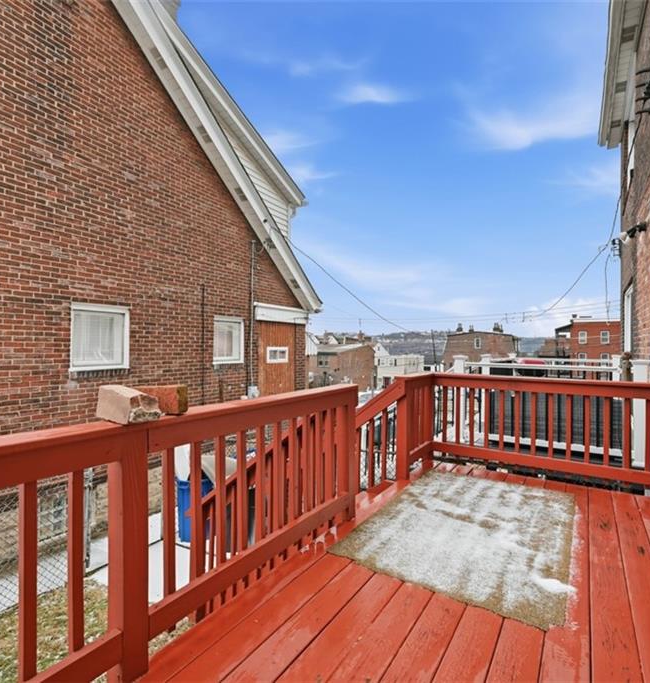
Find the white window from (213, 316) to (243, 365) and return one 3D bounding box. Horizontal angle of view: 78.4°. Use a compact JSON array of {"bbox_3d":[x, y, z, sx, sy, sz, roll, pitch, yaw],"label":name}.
[{"bbox_3d":[-1.855,-0.011,7.712,0.110,0.880,0.840,0,-1,29],"label":"white window"}]

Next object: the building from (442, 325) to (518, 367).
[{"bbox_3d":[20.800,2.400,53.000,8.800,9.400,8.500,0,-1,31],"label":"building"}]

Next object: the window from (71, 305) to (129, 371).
[{"bbox_3d":[-3.083,-0.057,5.495,0.110,0.870,0.840,0,-1,29],"label":"window"}]

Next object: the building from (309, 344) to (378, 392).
[{"bbox_3d":[2.000,3.400,53.000,6.500,6.000,10.000,0,-1,31],"label":"building"}]

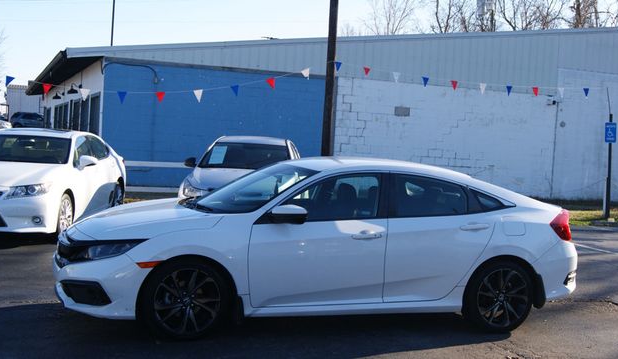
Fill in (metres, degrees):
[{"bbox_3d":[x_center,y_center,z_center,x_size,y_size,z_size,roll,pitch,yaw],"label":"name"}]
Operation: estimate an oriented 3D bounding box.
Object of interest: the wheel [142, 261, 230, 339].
[{"bbox_3d":[-0.946,0.913,5.885,0.640,0.640,0.225,2,3,-17],"label":"wheel"}]

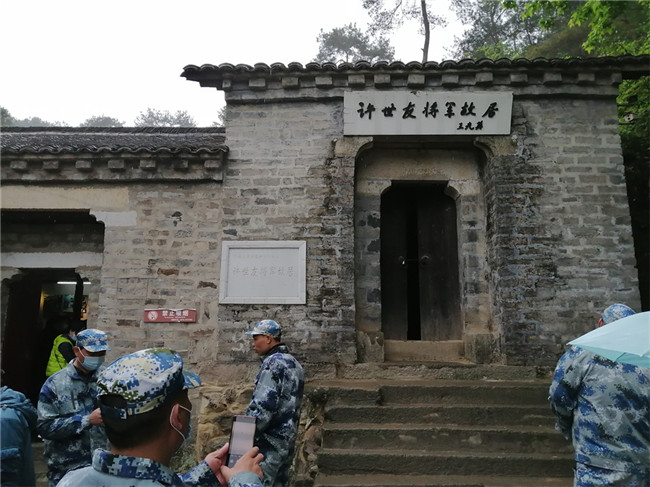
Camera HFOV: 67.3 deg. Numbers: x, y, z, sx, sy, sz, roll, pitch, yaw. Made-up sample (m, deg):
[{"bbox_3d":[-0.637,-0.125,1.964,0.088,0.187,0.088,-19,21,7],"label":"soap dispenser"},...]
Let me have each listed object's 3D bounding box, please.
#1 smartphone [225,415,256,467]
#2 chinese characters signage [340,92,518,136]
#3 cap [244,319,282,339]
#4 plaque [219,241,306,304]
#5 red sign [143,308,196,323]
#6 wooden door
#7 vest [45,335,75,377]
[{"bbox_3d":[-0.253,0.612,1.500,0.075,0.160,0.009,3,-29,0],"label":"smartphone"},{"bbox_3d":[1.181,-1.486,5.577,1.914,0.487,0.050,-1,6,0],"label":"chinese characters signage"},{"bbox_3d":[-0.452,0.627,3.600,0.265,0.130,0.180,1,-10,6],"label":"cap"},{"bbox_3d":[-0.680,0.323,5.406,0.949,0.701,0.060,-1,-10,0],"label":"plaque"},{"bbox_3d":[-1.708,0.799,5.396,0.575,0.148,0.020,-1,-10,0],"label":"red sign"},{"bbox_3d":[1.188,0.188,6.023,0.992,1.981,0.100,-1,-10,0],"label":"wooden door"},{"bbox_3d":[-3.341,1.448,6.200,0.290,0.600,0.420,15,-10,-3],"label":"vest"}]

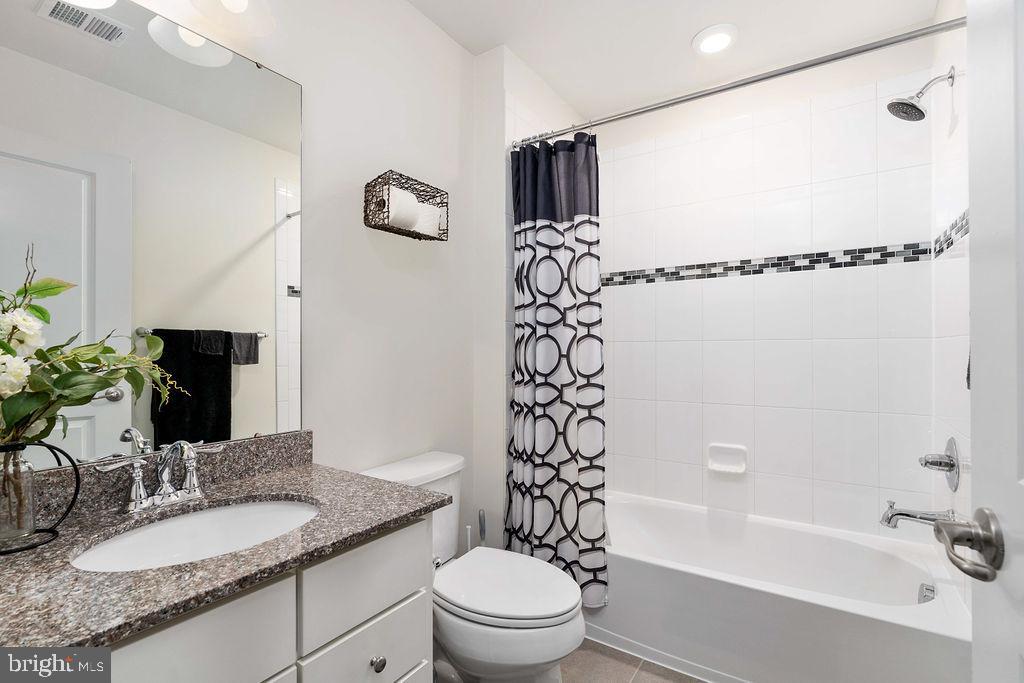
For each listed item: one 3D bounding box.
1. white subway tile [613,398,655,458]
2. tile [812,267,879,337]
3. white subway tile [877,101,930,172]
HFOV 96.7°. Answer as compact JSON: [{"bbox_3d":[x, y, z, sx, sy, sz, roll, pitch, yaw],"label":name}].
[{"bbox_3d":[0.673,0.469,2.479,0.230,0.309,0.010,-1,-1,33],"label":"white subway tile"},{"bbox_3d":[1.441,-0.161,1.973,0.229,0.305,0.010,0,-1,33],"label":"tile"},{"bbox_3d":[1.619,-0.871,1.885,0.169,0.308,0.010,0,-1,33],"label":"white subway tile"}]

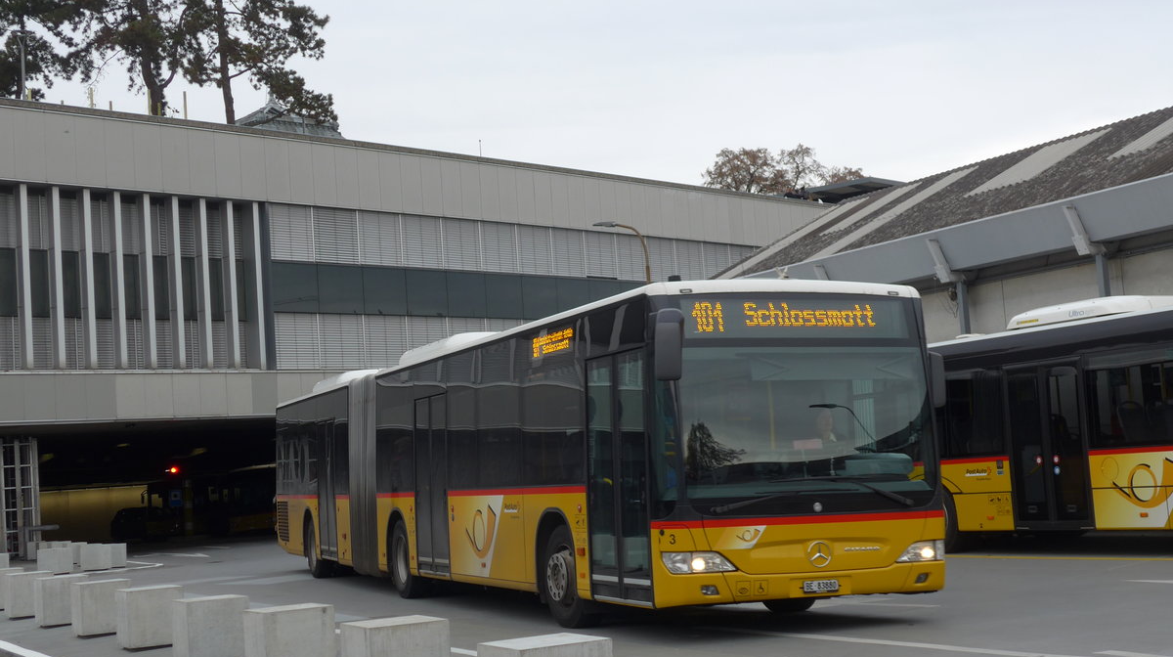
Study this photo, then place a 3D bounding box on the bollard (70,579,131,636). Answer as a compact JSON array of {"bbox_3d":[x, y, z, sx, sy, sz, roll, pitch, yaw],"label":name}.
[{"bbox_3d":[-4.830,2.786,17.581,0.496,0.512,0.477,-2,-5,-27],"label":"bollard"}]

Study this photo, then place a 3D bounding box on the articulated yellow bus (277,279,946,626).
[{"bbox_3d":[-1.214,1.772,22.336,2.550,3.100,17.940,0,-5,-19],"label":"articulated yellow bus"}]

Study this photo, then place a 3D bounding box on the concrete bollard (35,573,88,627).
[{"bbox_3d":[-5.697,2.967,19.185,0.496,0.512,0.477,-2,-5,-26],"label":"concrete bollard"}]

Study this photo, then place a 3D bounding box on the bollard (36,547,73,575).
[{"bbox_3d":[-10.479,4.599,34.789,0.481,0.512,0.496,-6,-5,28],"label":"bollard"}]

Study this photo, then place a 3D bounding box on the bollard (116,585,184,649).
[{"bbox_3d":[-3.933,2.609,15.927,0.496,0.512,0.477,-2,-5,-26],"label":"bollard"}]

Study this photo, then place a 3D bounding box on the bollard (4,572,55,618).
[{"bbox_3d":[-6.654,3.188,21.066,0.496,0.512,0.477,-2,-5,-26],"label":"bollard"}]

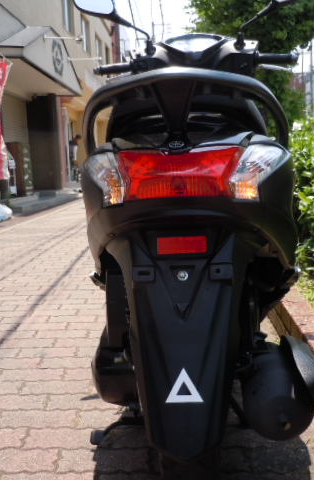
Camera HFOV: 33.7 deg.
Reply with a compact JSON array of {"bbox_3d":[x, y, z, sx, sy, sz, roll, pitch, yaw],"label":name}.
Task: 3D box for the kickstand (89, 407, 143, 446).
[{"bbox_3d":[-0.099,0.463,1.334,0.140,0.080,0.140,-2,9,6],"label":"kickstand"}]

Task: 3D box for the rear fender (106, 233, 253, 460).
[{"bbox_3d":[0.043,0.143,0.796,0.220,0.320,0.170,-2,9,6],"label":"rear fender"}]

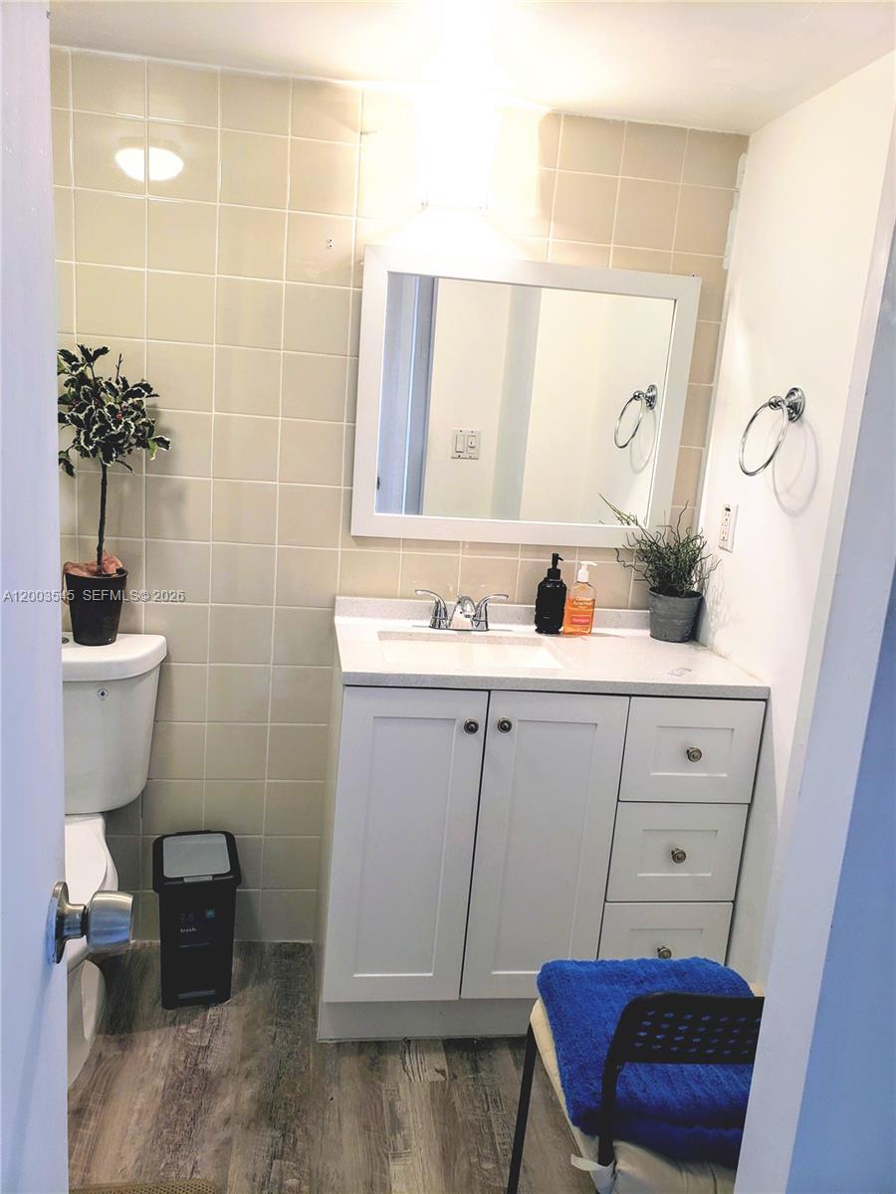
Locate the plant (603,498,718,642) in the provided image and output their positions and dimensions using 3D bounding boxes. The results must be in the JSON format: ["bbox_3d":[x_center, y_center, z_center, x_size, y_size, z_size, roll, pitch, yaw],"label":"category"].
[{"bbox_3d":[0.526,-0.066,2.234,0.273,0.345,0.201,2,12,-9],"label":"plant"}]

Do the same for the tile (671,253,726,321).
[{"bbox_3d":[0.606,-0.753,2.197,0.135,0.151,0.010,3,12,-9],"label":"tile"}]

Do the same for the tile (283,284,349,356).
[{"bbox_3d":[-0.305,-0.648,2.102,0.151,0.152,0.010,2,12,-9],"label":"tile"}]

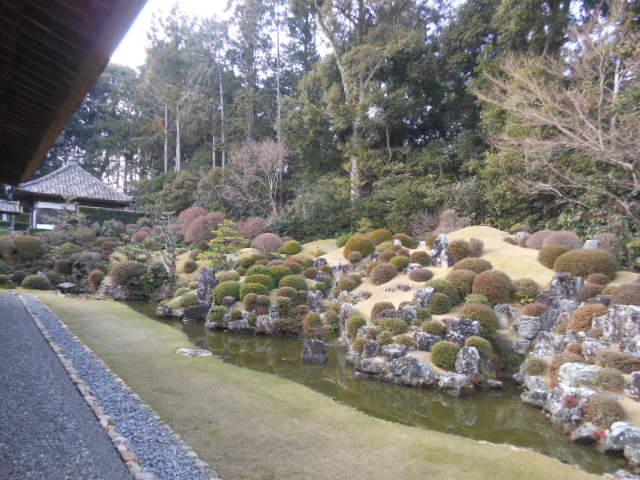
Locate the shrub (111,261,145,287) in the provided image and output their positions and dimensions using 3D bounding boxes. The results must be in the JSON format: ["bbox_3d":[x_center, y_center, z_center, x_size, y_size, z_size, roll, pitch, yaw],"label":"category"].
[{"bbox_3d":[-8.308,1.471,20.000,1.484,1.168,1.484,0,-1,-23],"label":"shrub"}]

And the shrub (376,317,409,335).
[{"bbox_3d":[1.647,1.954,10.500,0.720,0.440,0.620,1,-2,9],"label":"shrub"}]

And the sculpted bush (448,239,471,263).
[{"bbox_3d":[4.195,0.323,13.900,0.648,0.707,0.648,0,-1,17],"label":"sculpted bush"}]

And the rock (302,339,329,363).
[{"bbox_3d":[-0.091,2.388,9.900,0.546,0.557,0.460,0,-1,-1],"label":"rock"}]

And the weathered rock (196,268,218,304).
[{"bbox_3d":[-3.797,1.569,15.600,0.743,1.215,0.600,0,-1,-14],"label":"weathered rock"}]

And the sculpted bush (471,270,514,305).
[{"bbox_3d":[4.492,1.246,12.000,1.080,0.880,1.040,0,-2,21],"label":"sculpted bush"}]

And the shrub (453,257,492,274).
[{"bbox_3d":[4.124,0.744,12.500,1.027,0.541,0.976,0,0,18],"label":"shrub"}]

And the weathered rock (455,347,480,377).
[{"bbox_3d":[2.793,2.293,8.722,0.472,0.566,0.412,0,0,18],"label":"weathered rock"}]

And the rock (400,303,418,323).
[{"bbox_3d":[1.791,1.471,9.250,0.354,0.360,0.301,0,0,11],"label":"rock"}]

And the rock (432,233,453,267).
[{"bbox_3d":[3.823,0.356,14.308,0.681,1.053,0.539,0,0,15],"label":"rock"}]

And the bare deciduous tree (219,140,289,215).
[{"bbox_3d":[-3.750,-3.521,26.460,4.007,4.351,3.724,0,0,-8],"label":"bare deciduous tree"}]

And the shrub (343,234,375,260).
[{"bbox_3d":[1.299,0.263,15.200,1.049,0.822,1.049,0,0,5],"label":"shrub"}]

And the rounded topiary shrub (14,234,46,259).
[{"bbox_3d":[-16.285,0.422,26.000,1.526,1.463,1.526,0,0,-32],"label":"rounded topiary shrub"}]

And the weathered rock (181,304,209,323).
[{"bbox_3d":[-4.355,2.574,16.300,0.950,0.620,0.700,1,-2,-15],"label":"weathered rock"}]

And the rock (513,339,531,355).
[{"bbox_3d":[4.142,2.189,9.500,0.370,0.329,0.330,0,-1,24],"label":"rock"}]

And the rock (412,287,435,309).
[{"bbox_3d":[2.195,1.230,9.800,0.455,0.445,0.341,0,0,13],"label":"rock"}]

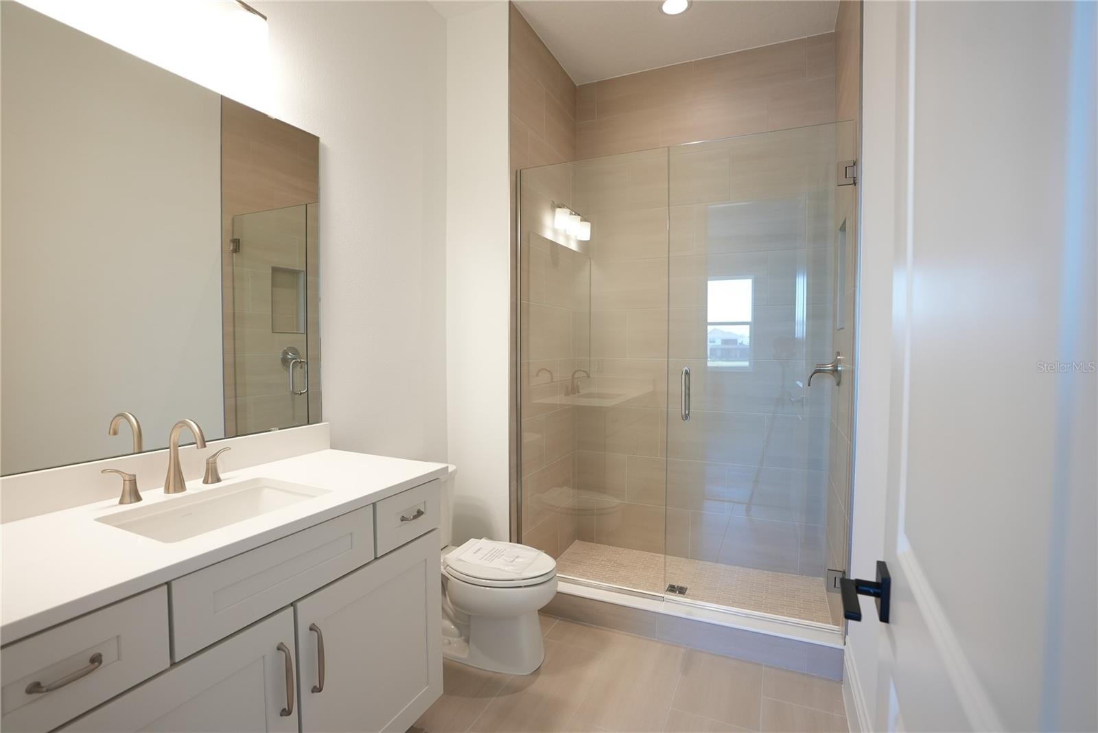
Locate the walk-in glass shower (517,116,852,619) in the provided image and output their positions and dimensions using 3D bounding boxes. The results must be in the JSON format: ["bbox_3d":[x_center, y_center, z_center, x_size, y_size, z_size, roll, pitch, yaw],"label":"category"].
[{"bbox_3d":[0.694,0.046,2.621,1.479,2.106,0.829,1,3,24],"label":"walk-in glass shower"}]

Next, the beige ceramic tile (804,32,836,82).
[{"bbox_3d":[1.478,-1.697,2.659,0.135,0.246,0.015,1,3,24],"label":"beige ceramic tile"}]

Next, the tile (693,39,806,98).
[{"bbox_3d":[1.144,-1.703,2.809,0.598,0.246,0.015,1,3,24],"label":"tile"}]

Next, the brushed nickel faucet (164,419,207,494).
[{"bbox_3d":[-0.991,0.246,1.335,0.162,0.202,0.051,1,3,24],"label":"brushed nickel faucet"}]

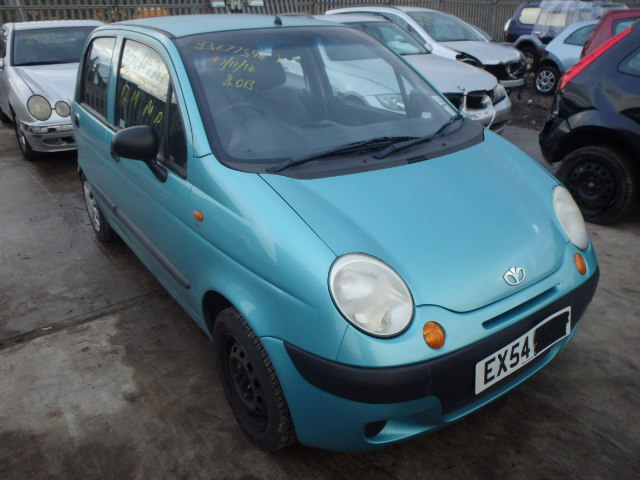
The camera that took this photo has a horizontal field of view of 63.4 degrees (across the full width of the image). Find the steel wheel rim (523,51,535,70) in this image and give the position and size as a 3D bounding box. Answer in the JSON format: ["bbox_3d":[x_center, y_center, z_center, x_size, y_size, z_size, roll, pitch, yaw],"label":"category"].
[{"bbox_3d":[4.850,-4.195,12.100,0.170,0.430,0.430,-17,28,-31],"label":"steel wheel rim"}]

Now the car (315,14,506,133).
[{"bbox_3d":[0.332,-2.197,6.915,1.800,1.420,4.500,-15,27,-28],"label":"car"}]

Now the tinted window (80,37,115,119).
[{"bbox_3d":[-1.251,-0.930,2.917,0.050,0.420,0.660,3,16,-38],"label":"tinted window"}]

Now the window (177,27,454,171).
[{"bbox_3d":[-0.011,-0.717,2.283,1.250,0.100,0.880,-17,59,-31],"label":"window"}]

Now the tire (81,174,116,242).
[{"bbox_3d":[-1.551,-0.252,3.690,0.150,0.530,0.530,-17,28,-31],"label":"tire"}]

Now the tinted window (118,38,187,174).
[{"bbox_3d":[-0.723,-0.611,2.221,0.050,0.460,1.000,3,16,-38],"label":"tinted window"}]

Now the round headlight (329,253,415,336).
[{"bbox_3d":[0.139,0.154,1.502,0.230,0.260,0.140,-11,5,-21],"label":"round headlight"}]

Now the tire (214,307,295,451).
[{"bbox_3d":[-0.216,0.493,1.918,0.150,0.530,0.530,-17,28,-31],"label":"tire"}]

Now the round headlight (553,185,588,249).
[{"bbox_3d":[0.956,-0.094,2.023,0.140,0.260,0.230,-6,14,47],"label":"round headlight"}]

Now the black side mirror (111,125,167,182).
[{"bbox_3d":[-0.686,-0.312,1.950,0.210,0.240,0.150,-17,28,-31],"label":"black side mirror"}]

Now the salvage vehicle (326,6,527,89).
[{"bbox_3d":[1.564,-3.271,9.154,1.770,1.490,4.250,-21,31,-38],"label":"salvage vehicle"}]

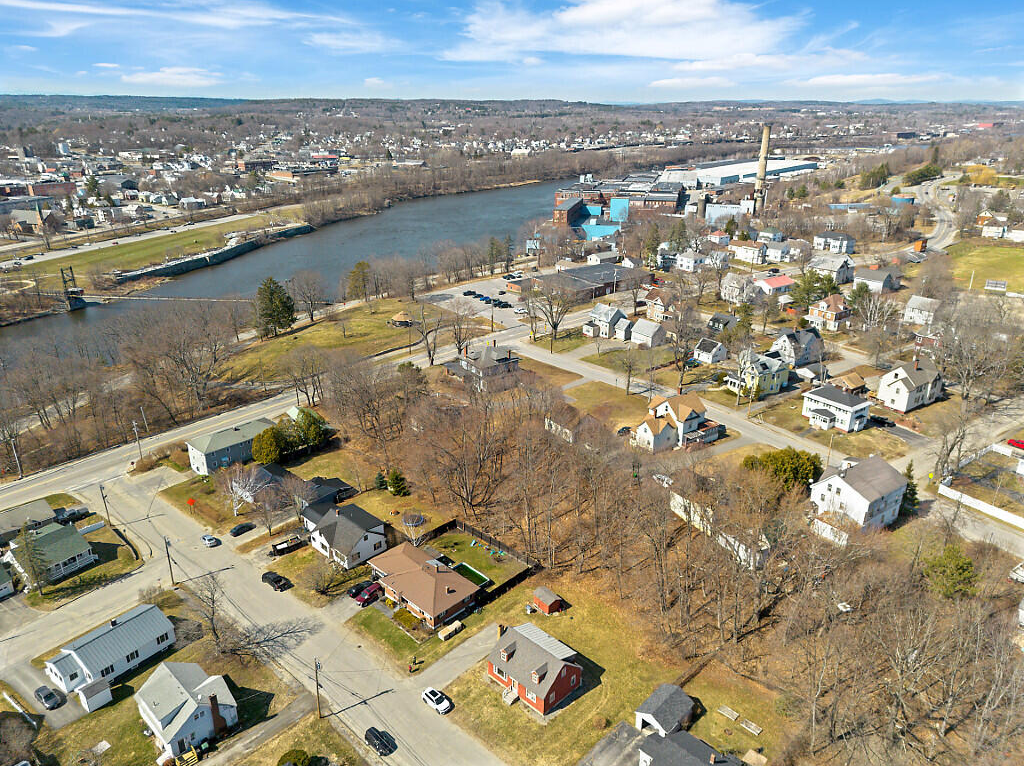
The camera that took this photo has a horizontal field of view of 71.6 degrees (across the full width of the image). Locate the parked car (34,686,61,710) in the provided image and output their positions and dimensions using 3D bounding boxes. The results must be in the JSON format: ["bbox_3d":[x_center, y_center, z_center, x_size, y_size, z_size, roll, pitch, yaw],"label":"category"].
[{"bbox_3d":[-66.487,44.776,101.682,4.450,1.500,1.800,15,26,33],"label":"parked car"}]

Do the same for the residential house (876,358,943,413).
[{"bbox_3d":[99.120,0.060,176.550,15.000,10.200,8.300,-13,26,-30],"label":"residential house"}]

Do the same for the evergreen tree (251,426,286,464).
[{"bbox_3d":[-56.489,13.879,165.287,7.300,8.300,7.300,0,22,0],"label":"evergreen tree"}]

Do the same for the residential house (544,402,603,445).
[{"bbox_3d":[15.473,9.558,179.402,9.200,6.500,10.200,-15,26,-34],"label":"residential house"}]

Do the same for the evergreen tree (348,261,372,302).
[{"bbox_3d":[-57.940,-38.670,271.470,8.200,15.470,8.200,-4,22,-11],"label":"evergreen tree"}]

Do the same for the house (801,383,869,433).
[{"bbox_3d":[84.777,6.547,187.099,12.500,7.500,14.000,-15,26,-34],"label":"house"}]

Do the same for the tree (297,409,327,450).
[{"bbox_3d":[-49.998,11.059,177.264,6.500,9.000,6.500,0,22,0],"label":"tree"}]

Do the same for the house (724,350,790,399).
[{"bbox_3d":[72.435,-3.229,209.434,15.800,9.200,11.700,-15,26,-33],"label":"house"}]

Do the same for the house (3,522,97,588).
[{"bbox_3d":[-85.335,31.063,130.513,12.700,5.700,11.400,16,26,34],"label":"house"}]

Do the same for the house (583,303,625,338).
[{"bbox_3d":[33.369,-22.203,256.166,12.500,9.300,10.000,-17,27,-37],"label":"house"}]

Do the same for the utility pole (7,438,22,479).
[{"bbox_3d":[-108.975,16.680,155.761,0.350,9.700,0.350,0,22,0],"label":"utility pole"}]

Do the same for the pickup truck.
[{"bbox_3d":[-43.340,31.307,135.978,5.900,1.650,2.200,-15,26,-34],"label":"pickup truck"}]

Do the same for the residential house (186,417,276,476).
[{"bbox_3d":[-64.407,14.082,167.144,18.800,8.100,8.800,-20,29,-41],"label":"residential house"}]

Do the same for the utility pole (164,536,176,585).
[{"bbox_3d":[-60.115,31.207,124.479,0.400,10.100,0.400,15,26,33],"label":"utility pole"}]

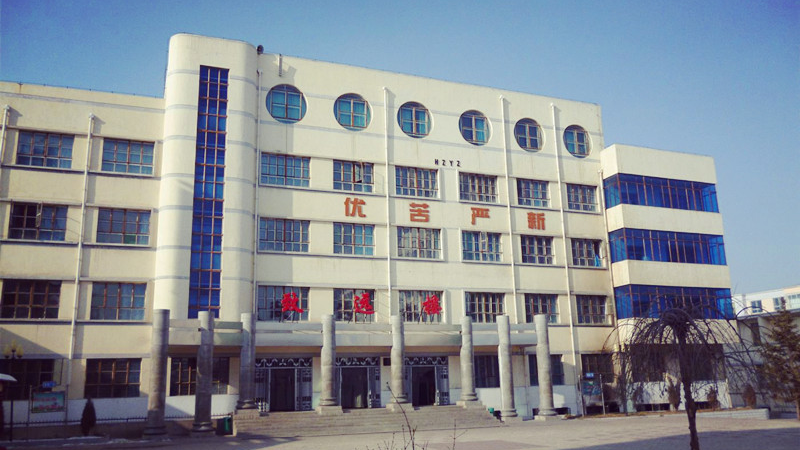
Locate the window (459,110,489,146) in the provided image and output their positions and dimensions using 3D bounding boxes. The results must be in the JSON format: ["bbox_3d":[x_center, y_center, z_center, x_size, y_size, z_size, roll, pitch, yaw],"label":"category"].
[{"bbox_3d":[4.632,-5.894,39.386,2.260,2.280,0.200,4,-15,-21],"label":"window"}]

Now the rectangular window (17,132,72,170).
[{"bbox_3d":[-16.591,-3.499,30.317,2.280,1.670,0.200,4,-15,-21],"label":"rectangular window"}]

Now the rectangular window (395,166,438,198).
[{"bbox_3d":[1.037,-2.447,37.638,2.728,1.793,0.200,4,-14,-22],"label":"rectangular window"}]

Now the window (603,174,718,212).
[{"bbox_3d":[17.893,-1.929,43.942,8.378,2.066,1.415,4,-14,-21],"label":"window"}]

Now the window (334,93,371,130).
[{"bbox_3d":[-2.613,-6.374,36.620,2.290,2.270,0.200,4,-15,-21],"label":"window"}]

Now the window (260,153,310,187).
[{"bbox_3d":[-6.138,-2.879,34.755,2.728,1.771,0.200,4,-14,-22],"label":"window"}]

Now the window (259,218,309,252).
[{"bbox_3d":[-6.136,0.577,34.678,2.735,1.756,0.200,4,-14,-21],"label":"window"}]

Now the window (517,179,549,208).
[{"bbox_3d":[8.265,-1.942,39.828,2.230,1.700,0.200,4,-15,-21],"label":"window"}]

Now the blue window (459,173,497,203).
[{"bbox_3d":[4.743,-2.200,38.856,2.539,1.707,0.200,4,-15,-21],"label":"blue window"}]

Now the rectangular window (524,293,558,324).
[{"bbox_3d":[8.407,4.963,38.127,2.340,1.700,0.200,4,-15,-21],"label":"rectangular window"}]

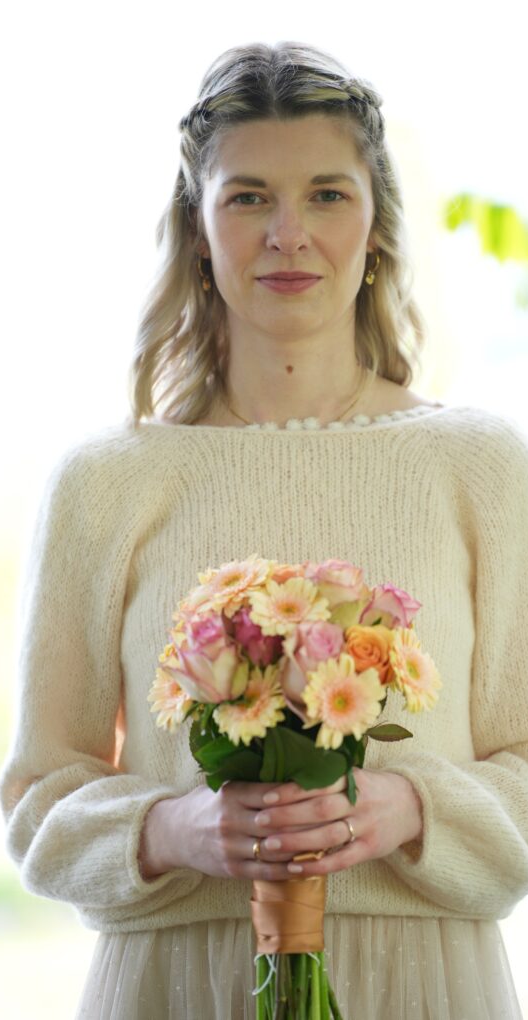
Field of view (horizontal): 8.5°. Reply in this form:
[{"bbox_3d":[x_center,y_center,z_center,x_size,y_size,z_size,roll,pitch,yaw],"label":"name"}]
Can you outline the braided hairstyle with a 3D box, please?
[{"bbox_3d":[0.011,-0.221,2.850,0.236,0.305,0.215,-1,1,0],"label":"braided hairstyle"}]

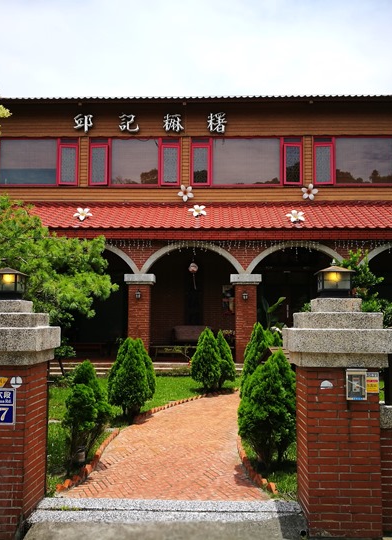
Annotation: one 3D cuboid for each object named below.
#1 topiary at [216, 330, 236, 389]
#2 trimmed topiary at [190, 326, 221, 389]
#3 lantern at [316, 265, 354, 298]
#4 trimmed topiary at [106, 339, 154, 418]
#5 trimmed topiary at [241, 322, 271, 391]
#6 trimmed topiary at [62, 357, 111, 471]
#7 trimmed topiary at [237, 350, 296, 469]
[{"bbox_3d":[0.605,1.893,11.927,0.515,1.187,0.515,0,-5,0],"label":"topiary"},{"bbox_3d":[0.210,1.837,11.777,0.657,1.276,0.657,0,-5,0],"label":"trimmed topiary"},{"bbox_3d":[1.175,0.094,4.733,0.253,0.291,0.253,0,-5,0],"label":"lantern"},{"bbox_3d":[-1.064,1.676,8.984,0.778,1.184,0.778,0,-5,0],"label":"trimmed topiary"},{"bbox_3d":[1.173,1.713,10.803,0.642,1.380,0.642,0,-5,0],"label":"trimmed topiary"},{"bbox_3d":[-1.136,1.490,5.829,0.508,1.089,0.508,0,-5,0],"label":"trimmed topiary"},{"bbox_3d":[0.773,1.452,5.986,0.673,1.188,0.673,0,-5,0],"label":"trimmed topiary"}]

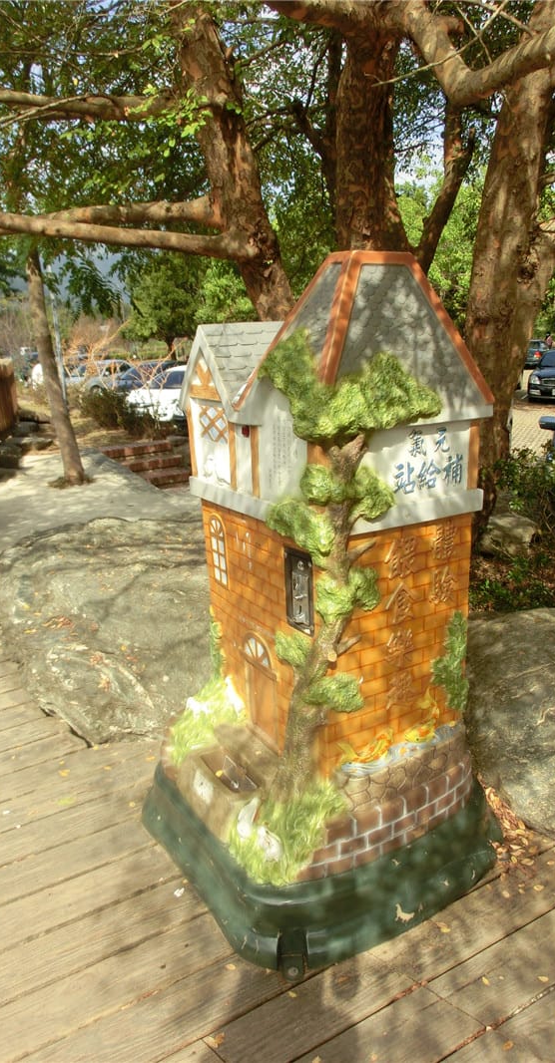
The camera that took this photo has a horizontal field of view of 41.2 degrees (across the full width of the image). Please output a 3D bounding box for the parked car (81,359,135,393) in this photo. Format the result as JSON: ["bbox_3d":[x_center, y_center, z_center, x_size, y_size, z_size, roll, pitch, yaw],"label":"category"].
[{"bbox_3d":[-6.640,-5.610,27.700,1.730,1.460,4.500,3,17,19],"label":"parked car"}]

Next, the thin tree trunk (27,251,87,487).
[{"bbox_3d":[-2.071,-1.497,6.846,0.200,2.171,0.200,-5,16,1],"label":"thin tree trunk"}]

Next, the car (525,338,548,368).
[{"bbox_3d":[14.892,-10.354,43.000,1.720,1.470,4.300,6,18,27],"label":"car"}]

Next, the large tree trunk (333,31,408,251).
[{"bbox_3d":[0.548,-1.357,4.404,0.380,2.865,0.380,-2,16,0],"label":"large tree trunk"}]

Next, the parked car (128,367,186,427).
[{"bbox_3d":[-2.340,-3.840,20.400,1.720,1.460,4.400,3,17,18],"label":"parked car"}]

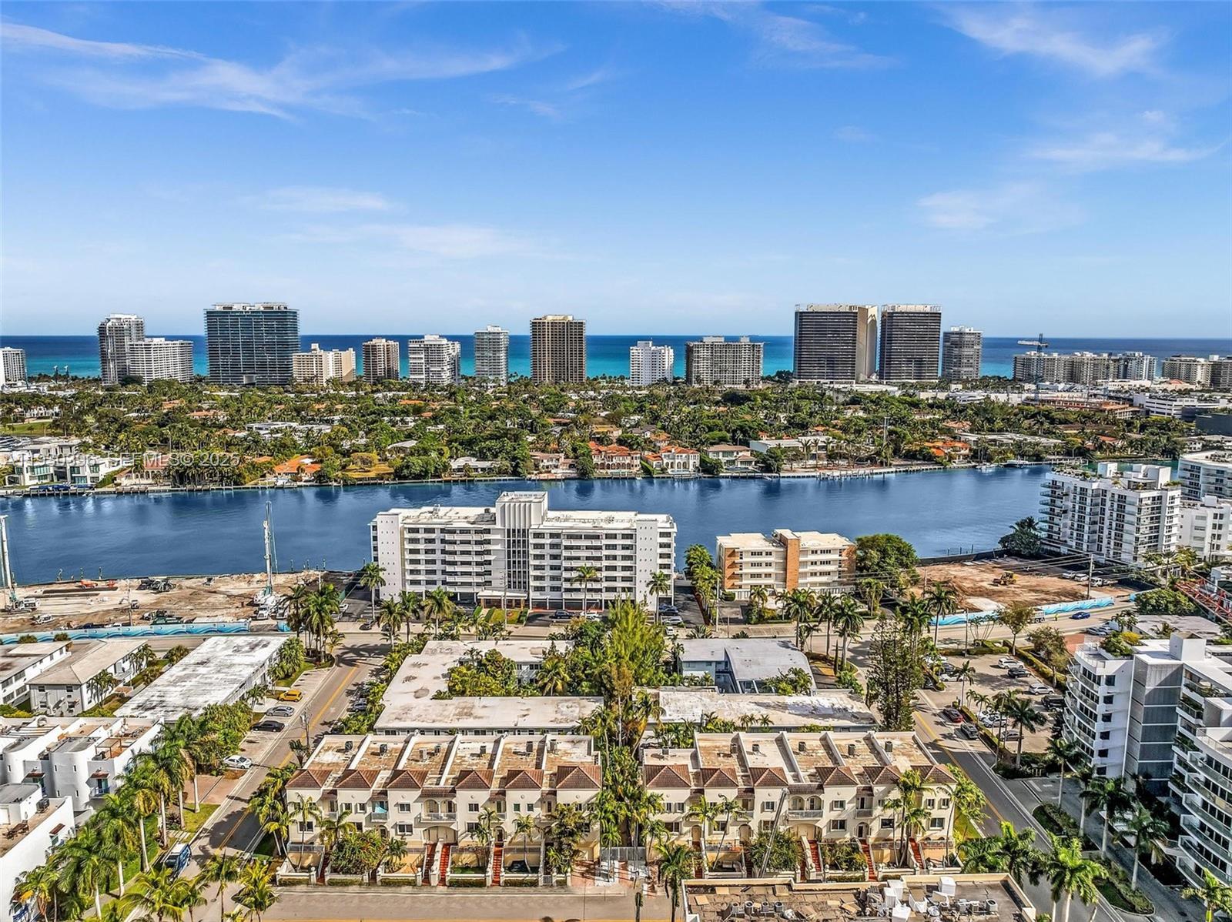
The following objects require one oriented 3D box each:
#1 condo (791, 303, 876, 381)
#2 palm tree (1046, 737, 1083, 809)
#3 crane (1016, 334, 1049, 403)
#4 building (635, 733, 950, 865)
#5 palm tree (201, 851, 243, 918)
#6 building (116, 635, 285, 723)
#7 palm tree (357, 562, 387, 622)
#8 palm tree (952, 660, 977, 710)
[{"bbox_3d":[239.797,-124.629,944.354,85.770,93.230,36.000,0,9,0],"label":"condo"},{"bbox_3d":[61.673,42.942,117.604,5.100,10.220,5.100,0,9,0],"label":"palm tree"},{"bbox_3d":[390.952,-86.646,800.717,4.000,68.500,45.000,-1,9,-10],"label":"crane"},{"bbox_3d":[23.564,44.805,116.286,39.300,10.800,15.400,0,9,0],"label":"building"},{"bbox_3d":[-41.270,46.215,88.973,4.700,11.780,4.700,0,9,0],"label":"palm tree"},{"bbox_3d":[-72.000,40.620,150.950,15.200,6.200,36.300,0,9,-1],"label":"building"},{"bbox_3d":[-56.592,30.334,199.090,6.000,14.200,6.000,0,9,0],"label":"palm tree"},{"bbox_3d":[61.650,39.530,150.390,4.200,9.140,4.200,0,9,0],"label":"palm tree"}]

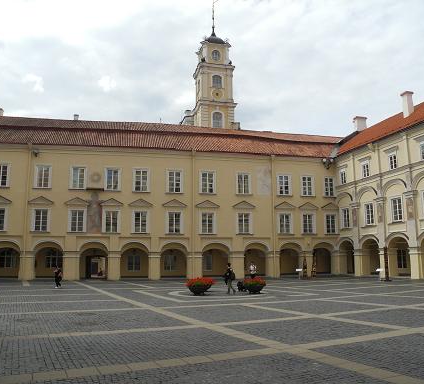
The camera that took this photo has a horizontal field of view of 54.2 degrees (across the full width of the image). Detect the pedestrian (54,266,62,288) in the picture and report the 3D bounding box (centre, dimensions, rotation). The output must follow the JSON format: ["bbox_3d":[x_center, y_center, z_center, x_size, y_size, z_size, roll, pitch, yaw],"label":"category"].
[{"bbox_3d":[-11.050,6.109,29.942,0.500,1.680,0.500,5,-11,-30],"label":"pedestrian"}]

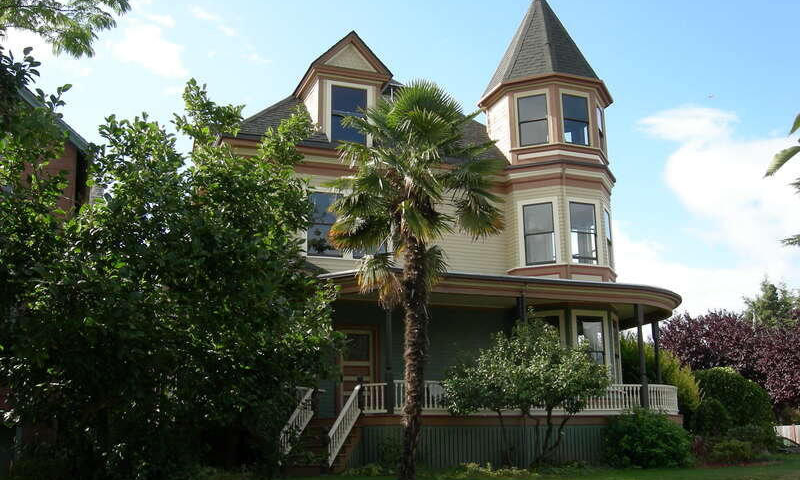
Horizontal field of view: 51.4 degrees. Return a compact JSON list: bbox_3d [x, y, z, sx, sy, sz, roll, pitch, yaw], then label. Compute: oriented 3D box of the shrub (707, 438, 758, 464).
[{"bbox_3d":[7.984,5.056,19.984,1.150,0.560,1.090,-5,-13,21],"label":"shrub"}]

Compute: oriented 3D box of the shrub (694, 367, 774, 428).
[{"bbox_3d":[10.673,5.355,26.465,2.550,2.640,2.420,-5,-13,21],"label":"shrub"}]

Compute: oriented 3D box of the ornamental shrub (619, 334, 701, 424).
[{"bbox_3d":[8.318,4.866,26.570,2.630,3.690,2.500,-4,-13,17],"label":"ornamental shrub"}]

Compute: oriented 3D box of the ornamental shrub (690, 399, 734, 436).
[{"bbox_3d":[8.901,5.323,23.711,1.200,1.580,1.140,-5,-13,20],"label":"ornamental shrub"}]

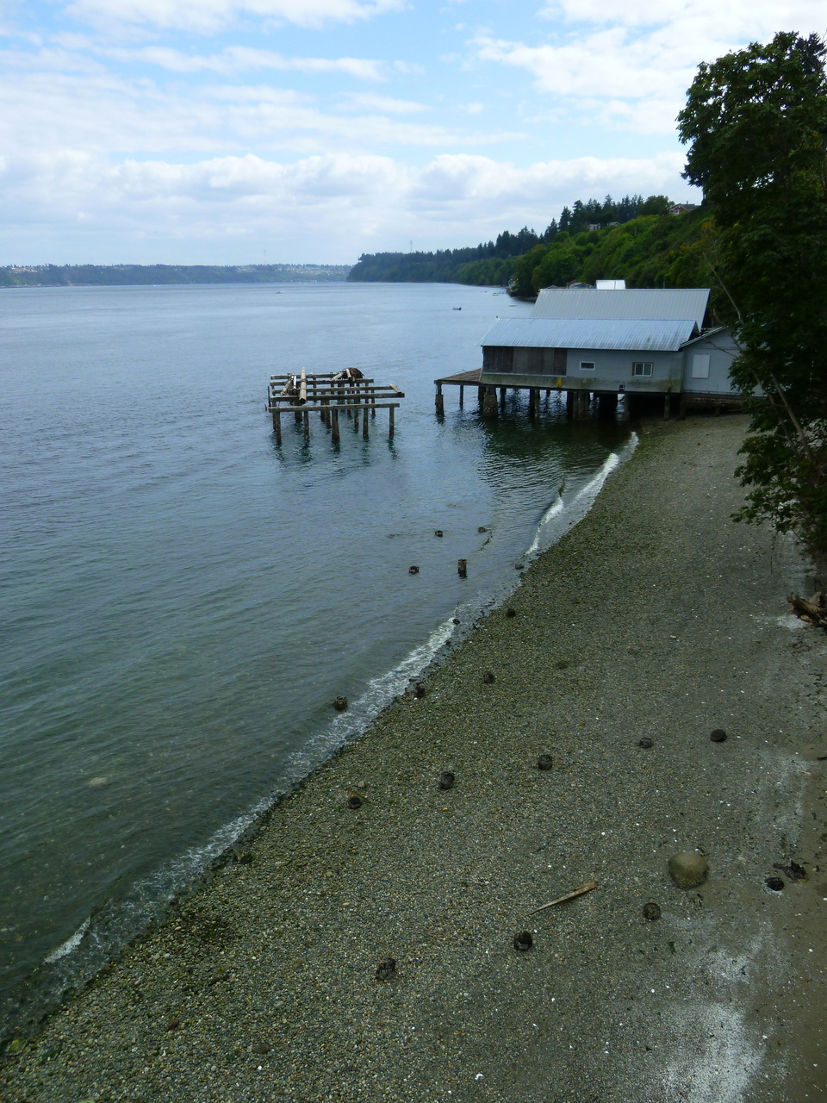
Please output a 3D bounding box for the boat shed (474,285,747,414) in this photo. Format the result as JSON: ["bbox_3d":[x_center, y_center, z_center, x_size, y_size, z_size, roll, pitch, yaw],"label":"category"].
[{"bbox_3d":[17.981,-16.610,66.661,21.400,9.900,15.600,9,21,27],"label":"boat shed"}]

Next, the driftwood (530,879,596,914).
[{"bbox_3d":[2.562,5.930,13.635,1.423,0.100,0.140,-10,21,-25],"label":"driftwood"}]

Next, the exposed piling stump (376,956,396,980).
[{"bbox_3d":[-0.428,6.588,12.570,0.300,0.220,0.300,-1,19,0],"label":"exposed piling stump"}]

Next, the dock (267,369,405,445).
[{"bbox_3d":[-6.729,-12.804,67.478,10.831,2.800,21.372,-3,19,-8],"label":"dock"}]

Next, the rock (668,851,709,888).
[{"bbox_3d":[4.220,4.868,12.210,0.620,0.460,0.570,-1,19,0],"label":"rock"}]

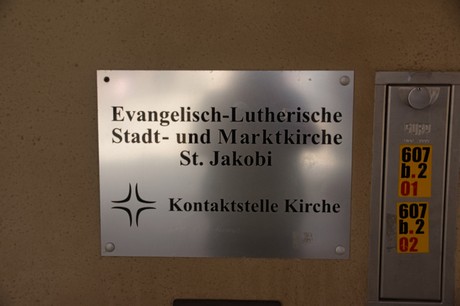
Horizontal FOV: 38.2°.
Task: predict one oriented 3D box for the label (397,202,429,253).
[{"bbox_3d":[0.292,0.119,1.057,0.050,0.083,0.002,-2,7,2],"label":"label"}]

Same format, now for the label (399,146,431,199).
[{"bbox_3d":[0.293,0.029,1.046,0.051,0.084,0.002,0,7,2],"label":"label"}]

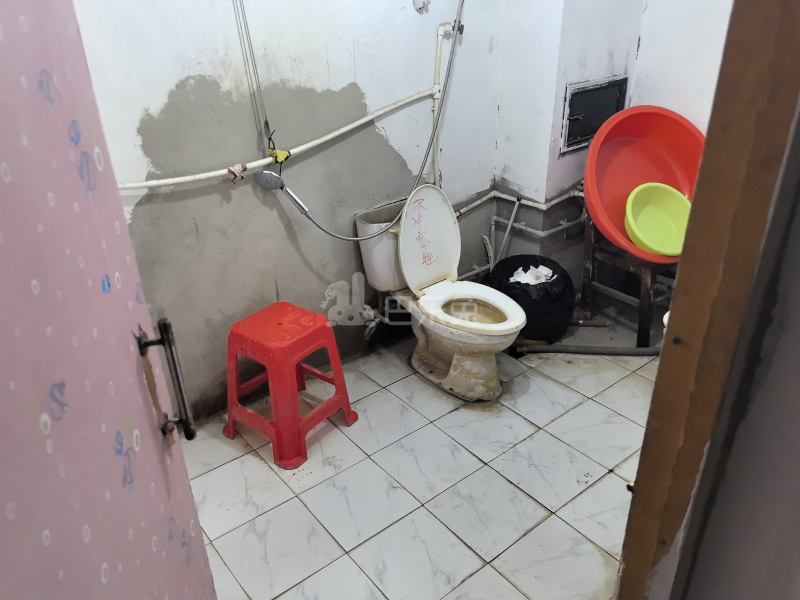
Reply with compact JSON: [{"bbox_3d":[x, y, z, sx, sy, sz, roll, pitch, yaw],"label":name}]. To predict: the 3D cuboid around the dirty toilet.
[{"bbox_3d":[0.219,-0.044,2.542,0.420,0.815,0.710,-23,34,-35],"label":"dirty toilet"}]

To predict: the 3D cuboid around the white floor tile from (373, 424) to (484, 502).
[{"bbox_3d":[0.099,0.580,2.237,0.300,0.010,0.300,-21,33,-33],"label":"white floor tile"}]

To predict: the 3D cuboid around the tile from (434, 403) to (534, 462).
[{"bbox_3d":[0.334,0.490,2.400,0.300,0.010,0.300,-21,33,-33],"label":"tile"}]

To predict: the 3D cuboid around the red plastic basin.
[{"bbox_3d":[1.067,-0.477,2.712,0.675,0.675,0.195,-11,-6,-18],"label":"red plastic basin"}]

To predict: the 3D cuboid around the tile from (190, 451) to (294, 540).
[{"bbox_3d":[-0.557,0.656,2.119,0.300,0.010,0.300,-21,33,-33],"label":"tile"}]

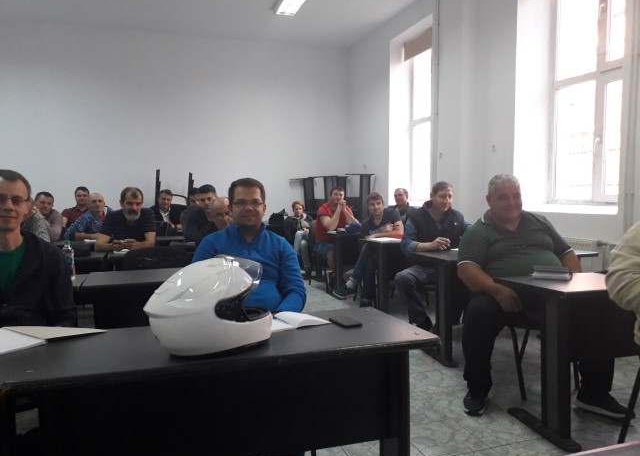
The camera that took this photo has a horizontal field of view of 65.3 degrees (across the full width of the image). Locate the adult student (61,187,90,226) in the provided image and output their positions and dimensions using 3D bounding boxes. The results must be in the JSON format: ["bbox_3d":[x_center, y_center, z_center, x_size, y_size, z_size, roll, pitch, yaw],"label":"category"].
[{"bbox_3d":[-3.129,0.153,6.617,0.540,1.330,0.800,-2,3,-23],"label":"adult student"}]

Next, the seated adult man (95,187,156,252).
[{"bbox_3d":[-1.669,0.293,4.321,0.560,1.280,0.820,-1,3,-21],"label":"seated adult man"}]

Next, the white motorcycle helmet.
[{"bbox_3d":[-0.324,0.212,1.468,0.345,0.260,0.250,-1,3,-16],"label":"white motorcycle helmet"}]

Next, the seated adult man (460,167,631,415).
[{"bbox_3d":[1.201,0.353,2.893,0.800,1.290,0.750,0,3,0],"label":"seated adult man"}]

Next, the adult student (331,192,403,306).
[{"bbox_3d":[0.528,0.230,5.664,0.749,1.251,0.768,-1,3,3],"label":"adult student"}]

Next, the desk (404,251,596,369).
[{"bbox_3d":[1.433,0.573,3.907,1.250,0.740,0.550,-1,3,-13],"label":"desk"}]

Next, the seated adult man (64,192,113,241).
[{"bbox_3d":[-2.599,0.236,5.670,0.580,1.260,0.800,-2,3,-23],"label":"seated adult man"}]

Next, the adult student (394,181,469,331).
[{"bbox_3d":[0.901,0.286,4.071,0.600,1.300,0.800,0,3,-3],"label":"adult student"}]

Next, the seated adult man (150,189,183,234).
[{"bbox_3d":[-2.119,0.140,6.967,0.520,1.310,0.800,-1,3,-14],"label":"seated adult man"}]

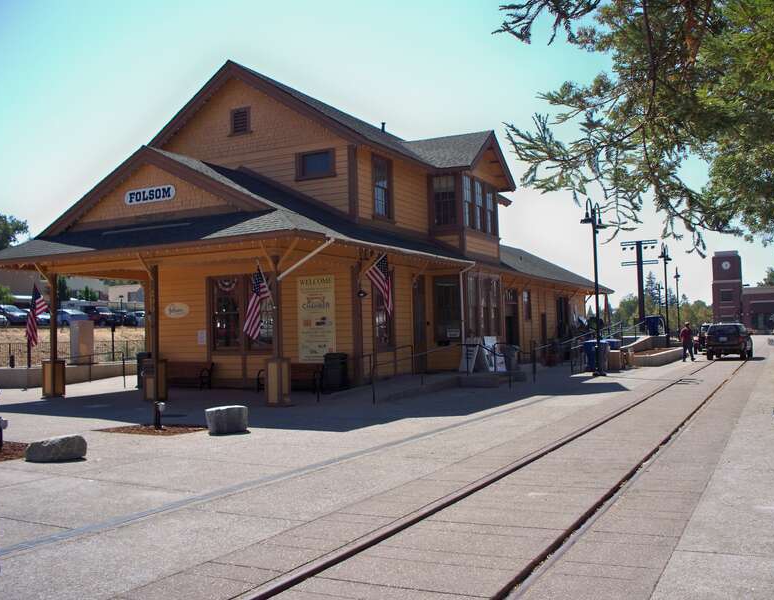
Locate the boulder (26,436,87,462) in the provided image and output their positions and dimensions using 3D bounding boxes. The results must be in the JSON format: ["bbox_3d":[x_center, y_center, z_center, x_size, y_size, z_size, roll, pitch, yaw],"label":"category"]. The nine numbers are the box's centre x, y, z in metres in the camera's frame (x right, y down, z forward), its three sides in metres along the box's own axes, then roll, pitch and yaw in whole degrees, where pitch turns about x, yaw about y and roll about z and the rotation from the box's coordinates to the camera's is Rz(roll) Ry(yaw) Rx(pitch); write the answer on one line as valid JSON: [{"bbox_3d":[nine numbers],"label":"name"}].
[{"bbox_3d":[-4.696,2.118,11.500,0.780,0.360,0.480,-2,-2,1],"label":"boulder"}]

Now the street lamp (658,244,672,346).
[{"bbox_3d":[16.887,-0.202,48.934,0.420,6.300,1.800,-3,-3,28],"label":"street lamp"}]

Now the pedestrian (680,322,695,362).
[{"bbox_3d":[13.698,1.916,36.938,0.500,1.800,0.550,-1,-2,-6],"label":"pedestrian"}]

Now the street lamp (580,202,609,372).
[{"bbox_3d":[7.640,-0.399,29.635,0.420,6.350,1.900,-3,-3,28],"label":"street lamp"}]

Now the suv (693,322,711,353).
[{"bbox_3d":[19.419,2.189,47.338,1.850,1.800,4.600,-3,-3,28],"label":"suv"}]

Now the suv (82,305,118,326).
[{"bbox_3d":[-25.635,1.433,72.000,1.860,1.800,4.600,1,-3,-45],"label":"suv"}]

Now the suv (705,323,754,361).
[{"bbox_3d":[16.335,1.971,38.637,1.770,1.730,4.450,-3,-3,29],"label":"suv"}]

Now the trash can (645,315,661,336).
[{"bbox_3d":[14.167,1.371,43.000,0.760,1.130,0.780,0,-3,-28],"label":"trash can"}]

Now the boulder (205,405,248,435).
[{"bbox_3d":[-2.891,2.166,14.600,0.700,0.460,0.520,-2,-2,0],"label":"boulder"}]

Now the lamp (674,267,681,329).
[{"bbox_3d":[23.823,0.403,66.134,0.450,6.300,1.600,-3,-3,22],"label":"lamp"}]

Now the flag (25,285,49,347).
[{"bbox_3d":[-10.672,0.473,24.700,0.300,1.880,0.720,-3,-3,37],"label":"flag"}]

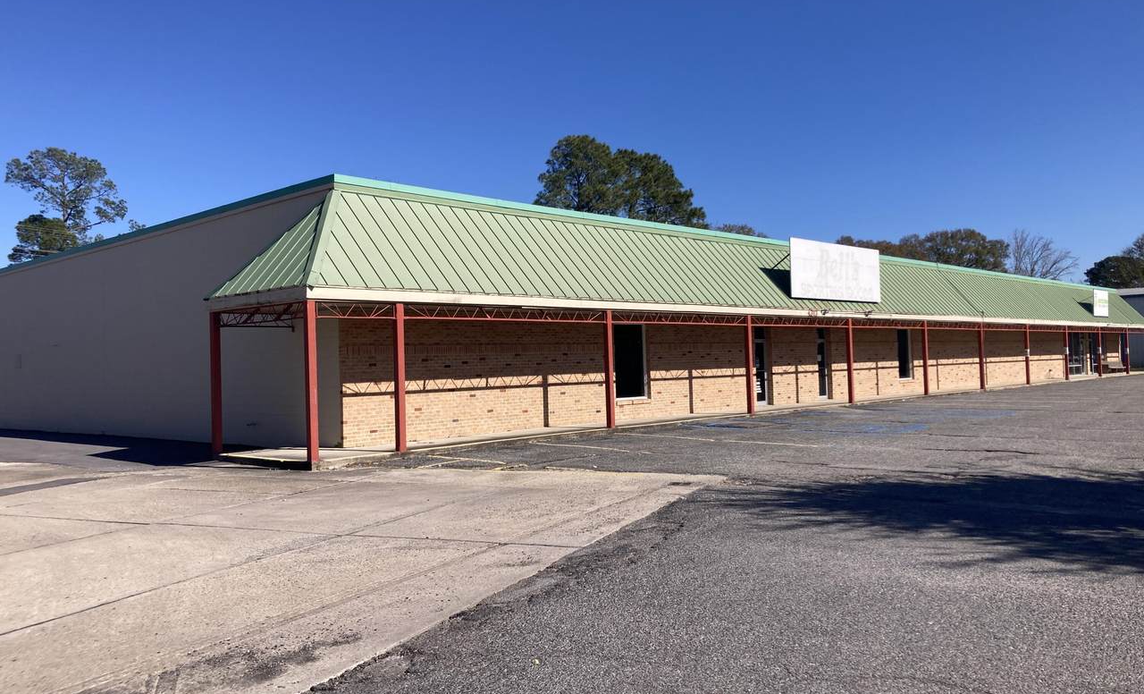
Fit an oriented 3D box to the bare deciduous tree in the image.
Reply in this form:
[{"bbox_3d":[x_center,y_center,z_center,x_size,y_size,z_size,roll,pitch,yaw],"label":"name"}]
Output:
[{"bbox_3d":[43.222,-4.392,85.000,7.400,12.800,7.400,-3,-2,27],"label":"bare deciduous tree"}]

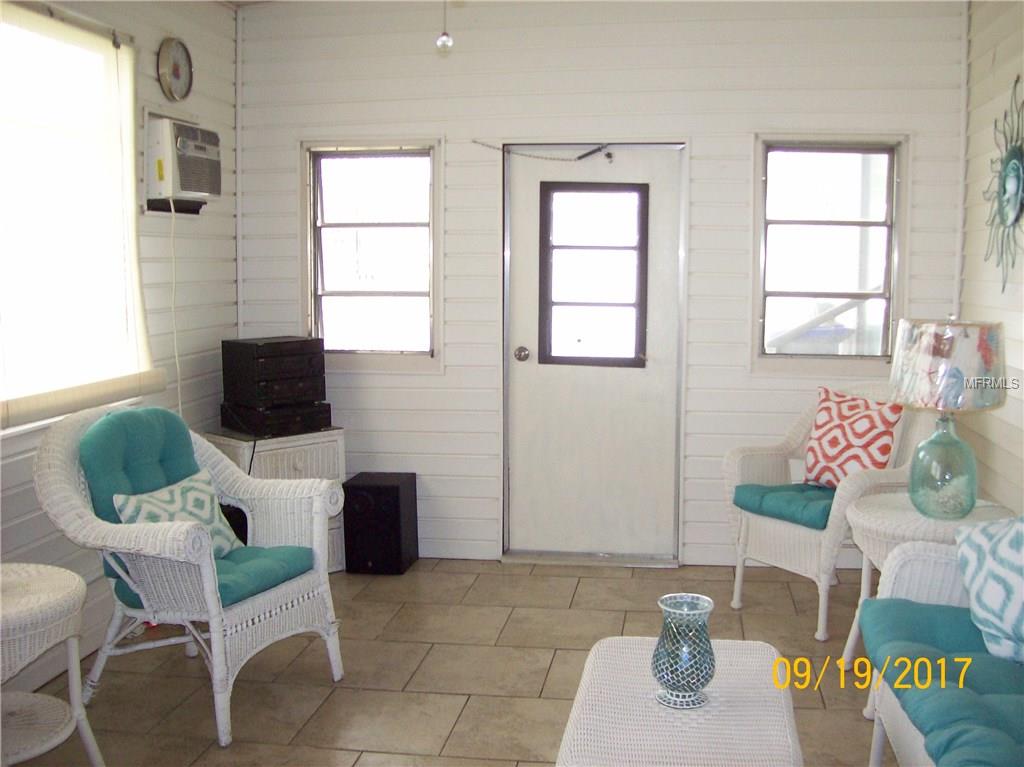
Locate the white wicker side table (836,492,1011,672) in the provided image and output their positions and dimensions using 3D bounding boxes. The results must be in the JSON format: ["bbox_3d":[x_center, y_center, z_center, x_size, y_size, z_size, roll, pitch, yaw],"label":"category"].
[{"bbox_3d":[1.347,0.690,3.468,0.560,0.583,0.560,1,6,8],"label":"white wicker side table"}]

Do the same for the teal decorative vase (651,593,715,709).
[{"bbox_3d":[0.366,0.567,2.237,0.132,0.206,0.132,1,6,8],"label":"teal decorative vase"}]

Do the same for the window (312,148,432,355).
[{"bbox_3d":[-0.656,-0.613,4.937,0.580,0.940,0.080,1,6,8],"label":"window"}]

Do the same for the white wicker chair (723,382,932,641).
[{"bbox_3d":[1.262,0.461,4.187,0.660,0.900,0.630,-4,7,-30],"label":"white wicker chair"}]

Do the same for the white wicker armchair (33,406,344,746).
[{"bbox_3d":[-0.988,0.544,3.362,0.660,0.910,0.680,3,7,25],"label":"white wicker armchair"}]

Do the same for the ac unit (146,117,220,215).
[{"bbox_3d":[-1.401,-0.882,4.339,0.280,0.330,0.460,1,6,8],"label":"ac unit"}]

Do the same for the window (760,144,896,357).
[{"bbox_3d":[1.386,-0.580,4.700,0.570,0.940,0.080,1,6,8],"label":"window"}]

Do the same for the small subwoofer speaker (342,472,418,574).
[{"bbox_3d":[-0.597,0.637,4.874,0.265,0.410,0.250,1,6,8],"label":"small subwoofer speaker"}]

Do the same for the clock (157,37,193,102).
[{"bbox_3d":[-1.346,-1.250,4.261,0.045,0.250,0.250,1,6,8],"label":"clock"}]

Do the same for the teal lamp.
[{"bbox_3d":[1.383,0.107,3.369,0.365,0.620,0.365,1,6,8],"label":"teal lamp"}]

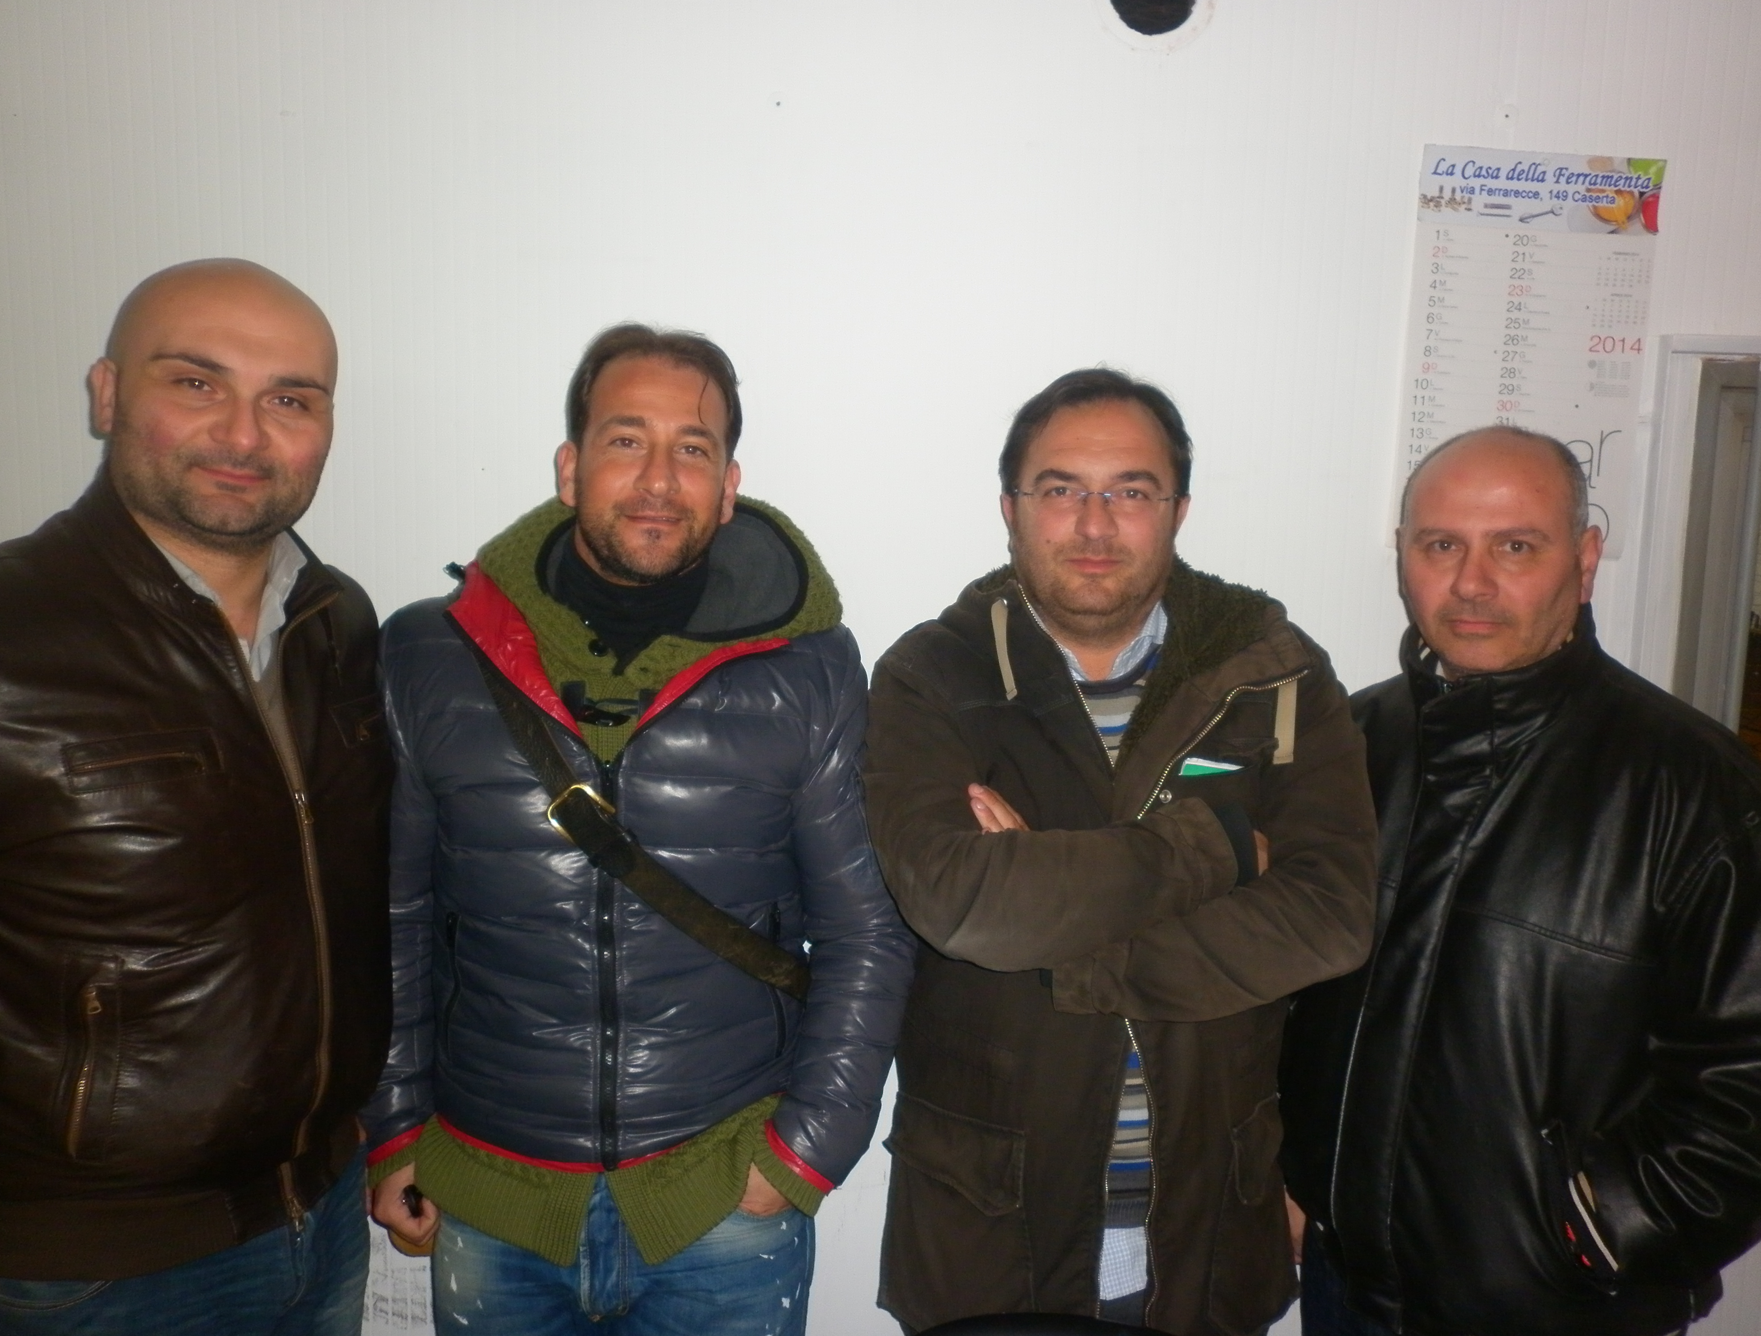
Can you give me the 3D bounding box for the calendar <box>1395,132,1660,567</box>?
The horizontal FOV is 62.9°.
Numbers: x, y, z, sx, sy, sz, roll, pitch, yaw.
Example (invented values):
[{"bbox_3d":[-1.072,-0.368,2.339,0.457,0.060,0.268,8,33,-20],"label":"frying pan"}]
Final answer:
[{"bbox_3d":[0.767,-0.371,1.714,0.290,0.470,0.010,3,6,-2],"label":"calendar"}]

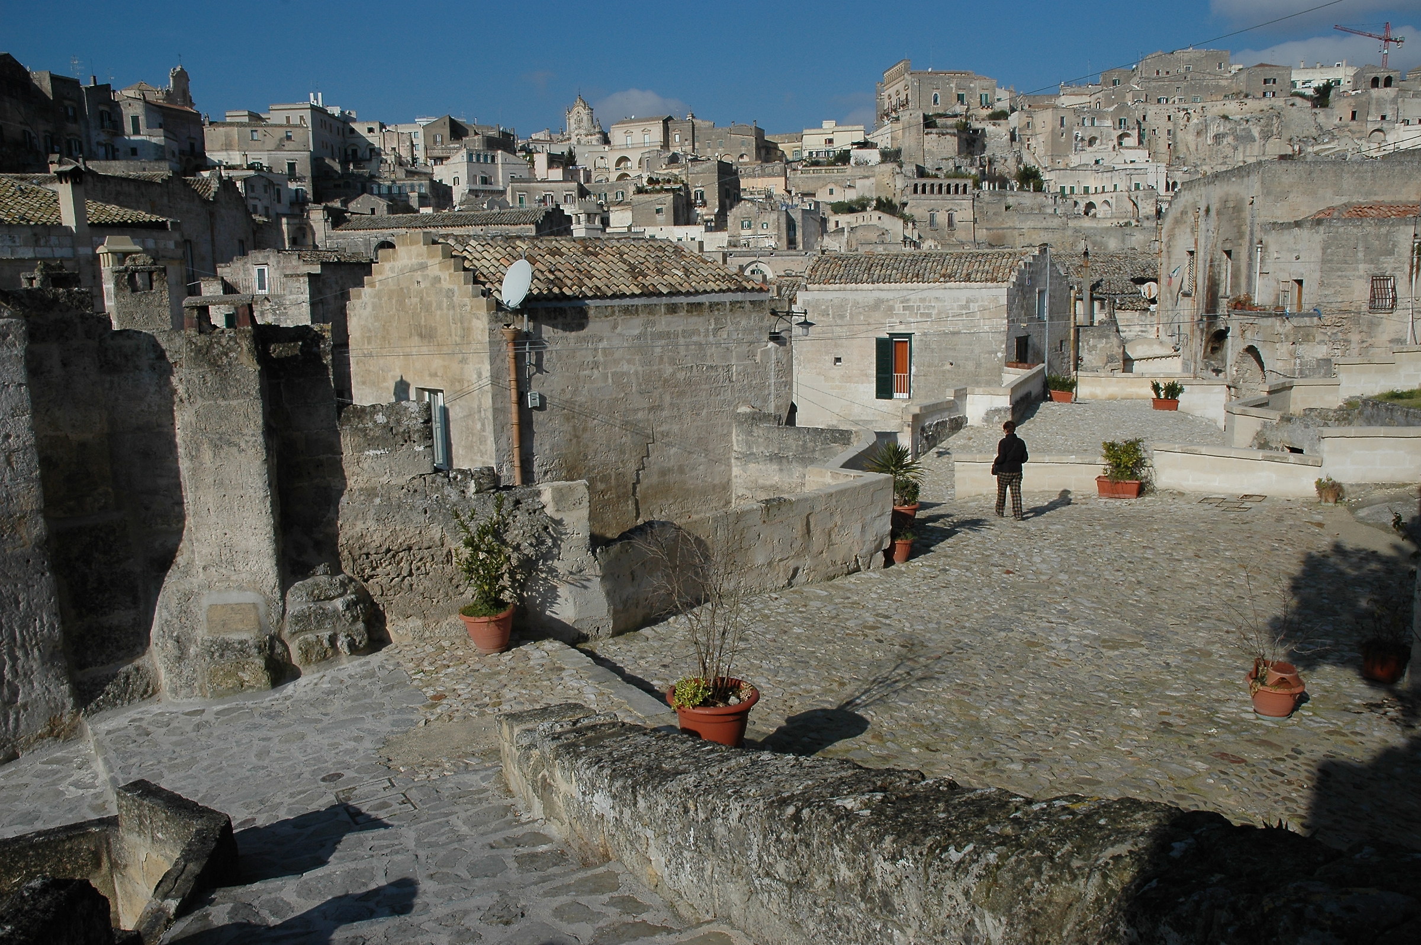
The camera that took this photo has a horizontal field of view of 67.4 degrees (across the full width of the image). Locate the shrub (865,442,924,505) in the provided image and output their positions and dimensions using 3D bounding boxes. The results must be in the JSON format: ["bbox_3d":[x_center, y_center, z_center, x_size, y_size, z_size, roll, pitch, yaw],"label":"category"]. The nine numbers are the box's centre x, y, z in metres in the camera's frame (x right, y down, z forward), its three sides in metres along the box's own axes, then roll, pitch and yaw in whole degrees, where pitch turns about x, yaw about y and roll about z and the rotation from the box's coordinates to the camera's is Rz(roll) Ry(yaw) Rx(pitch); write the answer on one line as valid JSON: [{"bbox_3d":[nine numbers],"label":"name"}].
[{"bbox_3d":[2.665,0.032,15.400,0.850,0.920,0.820,1,9,11],"label":"shrub"}]

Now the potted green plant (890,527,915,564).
[{"bbox_3d":[2.650,1.002,14.700,0.345,0.440,0.345,-1,9,0],"label":"potted green plant"}]

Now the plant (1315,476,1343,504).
[{"bbox_3d":[10.801,0.310,18.600,0.480,0.510,0.460,4,10,30],"label":"plant"}]

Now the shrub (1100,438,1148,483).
[{"bbox_3d":[7.530,-0.226,19.400,0.769,0.751,0.461,1,9,18],"label":"shrub"}]

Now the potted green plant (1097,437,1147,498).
[{"bbox_3d":[7.475,-0.091,19.350,0.880,1.100,0.500,2,9,20],"label":"potted green plant"}]

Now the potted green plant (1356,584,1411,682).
[{"bbox_3d":[6.135,1.471,9.700,0.392,0.827,0.372,-1,9,0],"label":"potted green plant"}]

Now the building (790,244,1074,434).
[{"bbox_3d":[7.918,-4.652,37.644,7.450,6.400,6.300,5,10,35],"label":"building"}]

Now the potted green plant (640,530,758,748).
[{"bbox_3d":[-0.066,1.149,7.300,0.789,1.405,0.710,-1,9,0],"label":"potted green plant"}]

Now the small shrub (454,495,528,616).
[{"bbox_3d":[-2.018,0.752,9.750,0.640,1.050,0.600,-2,8,-11],"label":"small shrub"}]

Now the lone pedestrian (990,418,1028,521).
[{"bbox_3d":[4.933,-0.039,17.600,0.559,1.619,0.335,-1,9,5],"label":"lone pedestrian"}]

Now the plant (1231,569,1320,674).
[{"bbox_3d":[4.764,1.242,9.000,0.681,0.730,0.579,-1,9,0],"label":"plant"}]

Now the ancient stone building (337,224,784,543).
[{"bbox_3d":[-3.381,-2.249,24.557,7.300,6.450,7.000,-8,11,-38],"label":"ancient stone building"}]

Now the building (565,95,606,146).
[{"bbox_3d":[-39.293,-110.019,335.000,12.000,17.000,12.000,1,9,12],"label":"building"}]

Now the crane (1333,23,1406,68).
[{"bbox_3d":[213.478,-133.806,345.000,40.000,26.000,2.200,-6,10,-29],"label":"crane"}]

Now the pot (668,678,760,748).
[{"bbox_3d":[0.024,1.716,7.550,0.660,0.440,0.660,-1,8,0],"label":"pot"}]

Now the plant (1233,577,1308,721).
[{"bbox_3d":[4.732,1.459,9.000,0.489,1.105,0.465,-1,9,0],"label":"plant"}]

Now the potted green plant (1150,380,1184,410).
[{"bbox_3d":[13.053,-2.194,30.500,0.940,0.860,0.500,2,9,21],"label":"potted green plant"}]

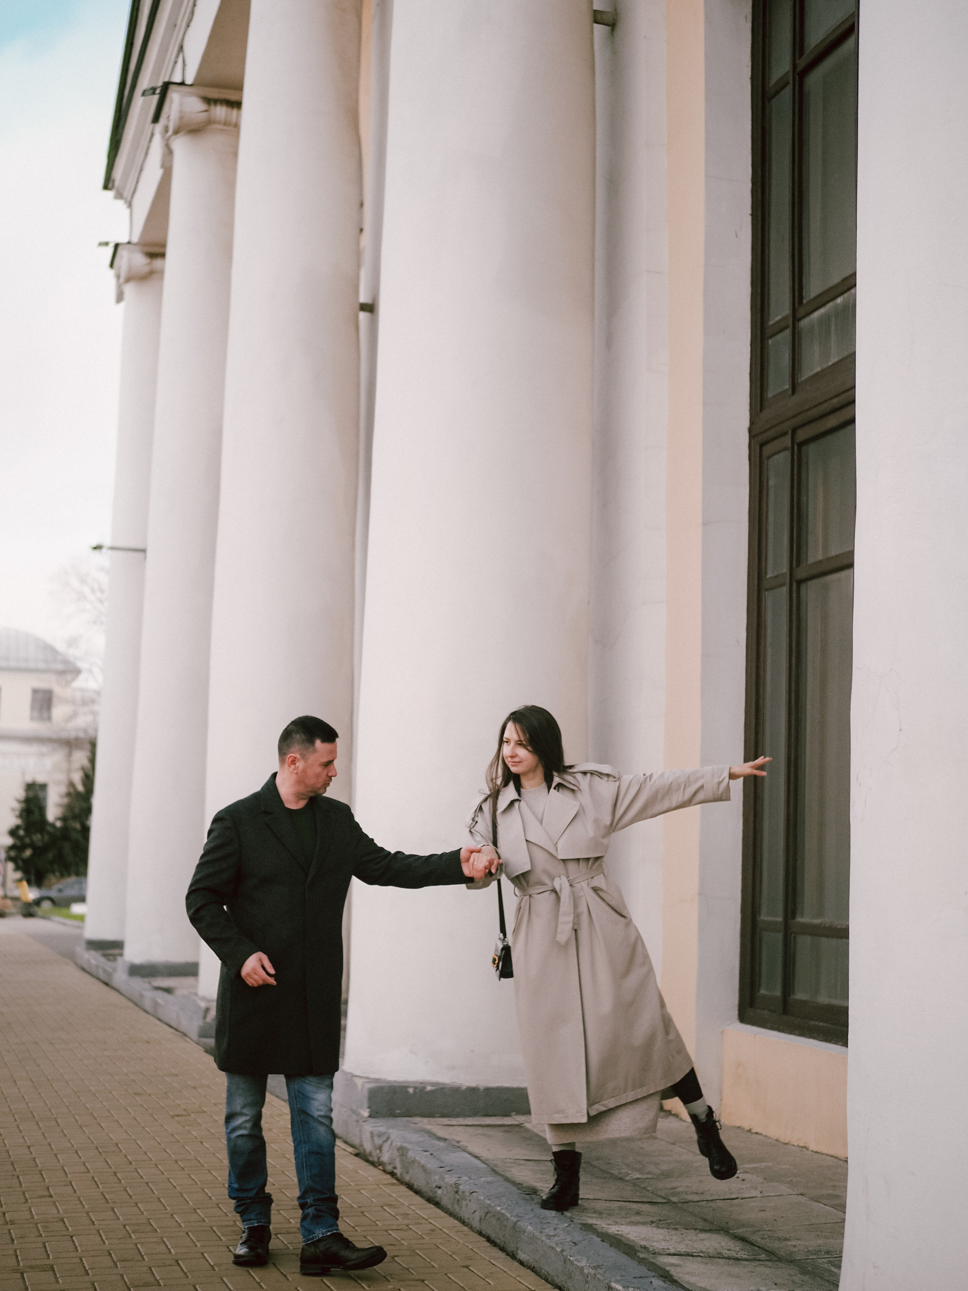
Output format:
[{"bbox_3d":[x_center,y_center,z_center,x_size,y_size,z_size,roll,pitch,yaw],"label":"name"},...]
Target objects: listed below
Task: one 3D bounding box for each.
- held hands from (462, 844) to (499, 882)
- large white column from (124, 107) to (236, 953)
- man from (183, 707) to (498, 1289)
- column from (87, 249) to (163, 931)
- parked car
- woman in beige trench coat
[{"bbox_3d":[-0.012,0.718,6.170,0.130,0.115,0.110,4,-8,-20],"label":"held hands"},{"bbox_3d":[-3.142,-1.215,20.827,1.320,9.650,1.320,4,-7,-16],"label":"large white column"},{"bbox_3d":[-0.481,1.135,6.199,0.950,1.800,0.580,4,-8,-20],"label":"man"},{"bbox_3d":[-4.735,-0.573,26.262,1.320,9.650,1.320,4,-7,-16],"label":"column"},{"bbox_3d":[-15.246,9.599,72.000,4.400,1.450,1.750,4,-7,-16],"label":"parked car"},{"bbox_3d":[0.463,1.071,6.466,1.030,1.720,0.620,0,-7,12],"label":"woman in beige trench coat"}]

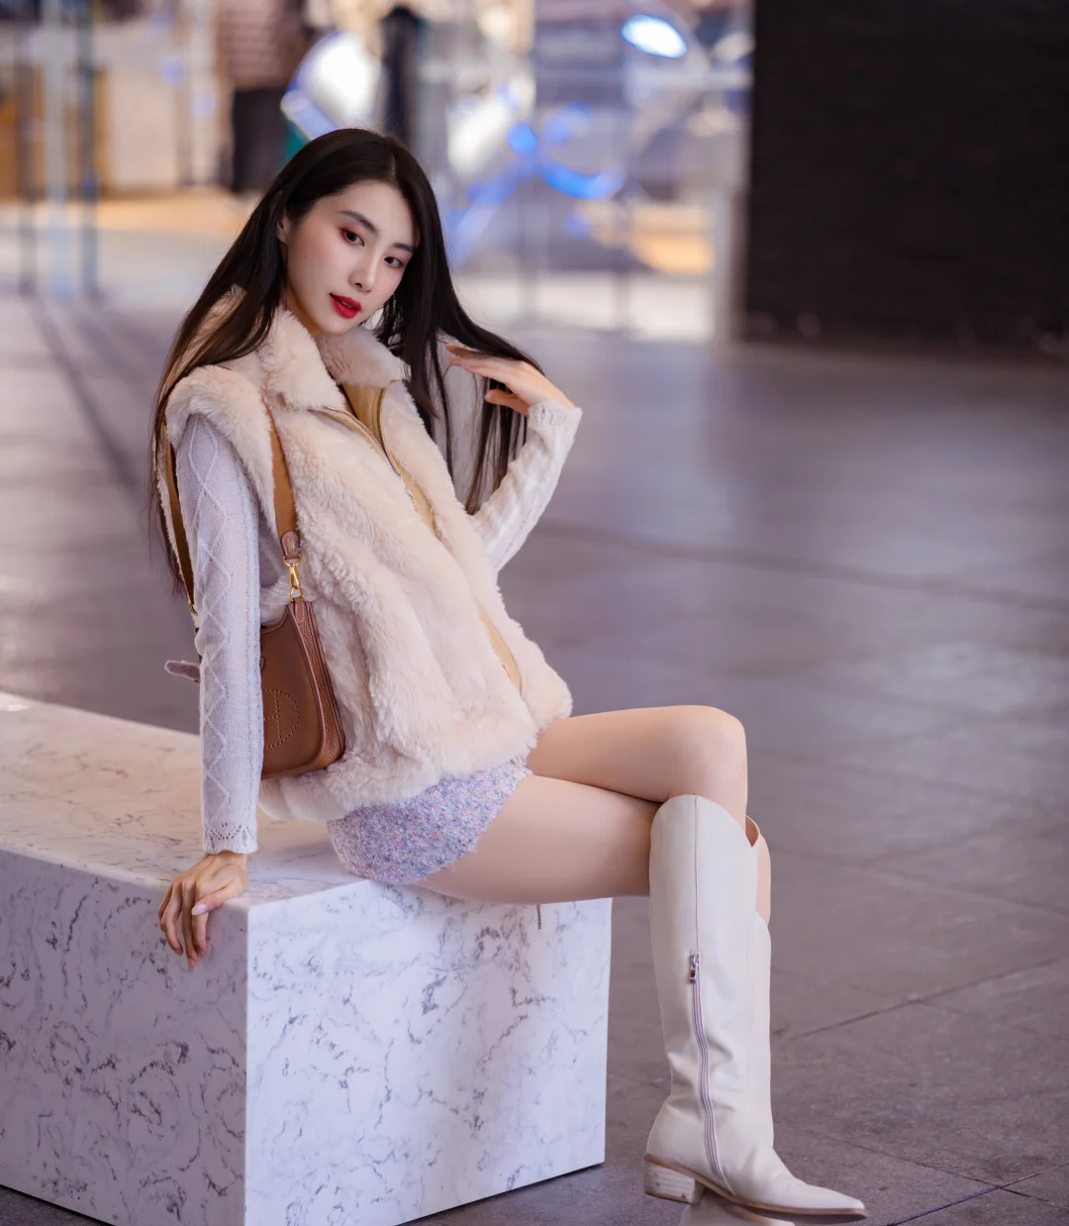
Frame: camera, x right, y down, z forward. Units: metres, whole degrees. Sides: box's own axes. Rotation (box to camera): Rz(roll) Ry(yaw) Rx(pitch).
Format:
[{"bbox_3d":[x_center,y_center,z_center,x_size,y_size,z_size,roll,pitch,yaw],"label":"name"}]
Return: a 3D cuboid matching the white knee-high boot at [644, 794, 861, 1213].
[{"bbox_3d":[0.233,0.427,4.120,0.255,0.455,0.110,0,4,20],"label":"white knee-high boot"}]

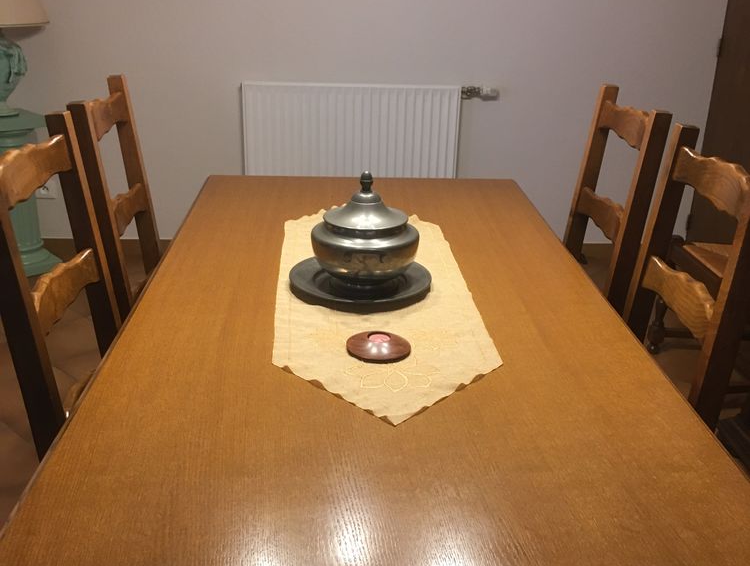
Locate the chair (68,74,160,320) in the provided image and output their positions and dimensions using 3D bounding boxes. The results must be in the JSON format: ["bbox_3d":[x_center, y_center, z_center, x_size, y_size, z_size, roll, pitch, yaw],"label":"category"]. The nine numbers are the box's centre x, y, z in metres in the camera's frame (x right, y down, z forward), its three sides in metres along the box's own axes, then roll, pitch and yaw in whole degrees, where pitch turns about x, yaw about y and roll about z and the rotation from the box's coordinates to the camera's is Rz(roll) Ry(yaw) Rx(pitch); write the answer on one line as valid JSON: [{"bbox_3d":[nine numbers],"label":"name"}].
[{"bbox_3d":[-0.371,0.090,2.059,0.525,1.110,0.455,0,21,-4],"label":"chair"}]

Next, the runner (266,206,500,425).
[{"bbox_3d":[-0.005,-0.011,1.767,0.395,0.010,1.180,0,21,-4],"label":"runner"}]

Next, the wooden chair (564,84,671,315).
[{"bbox_3d":[0.325,0.098,2.087,0.525,1.110,0.455,0,21,-3],"label":"wooden chair"}]

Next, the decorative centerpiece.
[{"bbox_3d":[-0.027,-0.106,1.688,0.291,0.241,0.291,0,21,-3],"label":"decorative centerpiece"}]

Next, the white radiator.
[{"bbox_3d":[-0.117,-0.594,3.903,0.975,0.640,0.100,0,21,-3],"label":"white radiator"}]

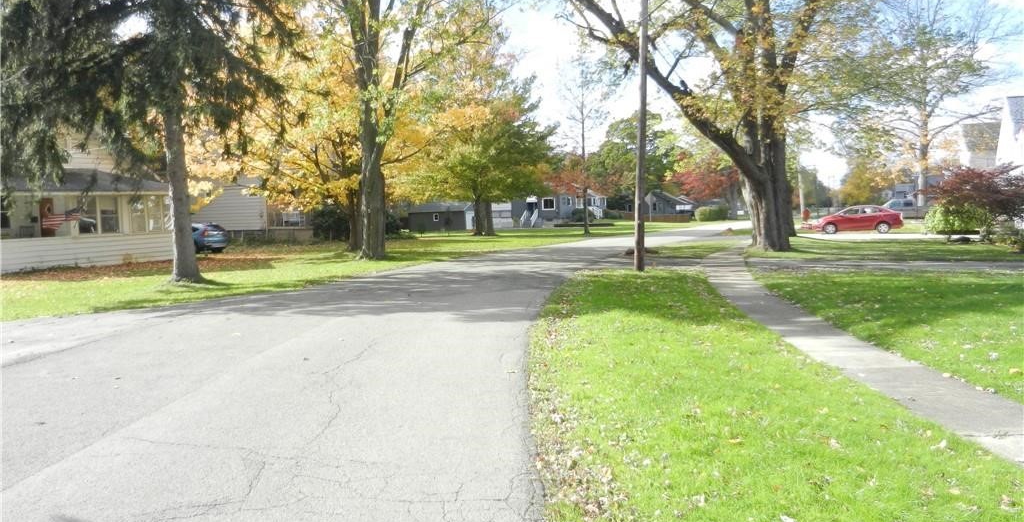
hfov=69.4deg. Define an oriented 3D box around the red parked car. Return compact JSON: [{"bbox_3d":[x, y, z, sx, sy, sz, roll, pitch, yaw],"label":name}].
[{"bbox_3d":[17.500,-2.140,38.100,4.580,1.450,1.800,0,5,-1],"label":"red parked car"}]

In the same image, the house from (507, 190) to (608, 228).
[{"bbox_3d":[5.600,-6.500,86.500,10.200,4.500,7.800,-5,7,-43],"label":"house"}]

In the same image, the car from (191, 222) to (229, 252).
[{"bbox_3d":[-17.950,-1.280,41.200,4.500,1.650,1.820,3,6,28],"label":"car"}]

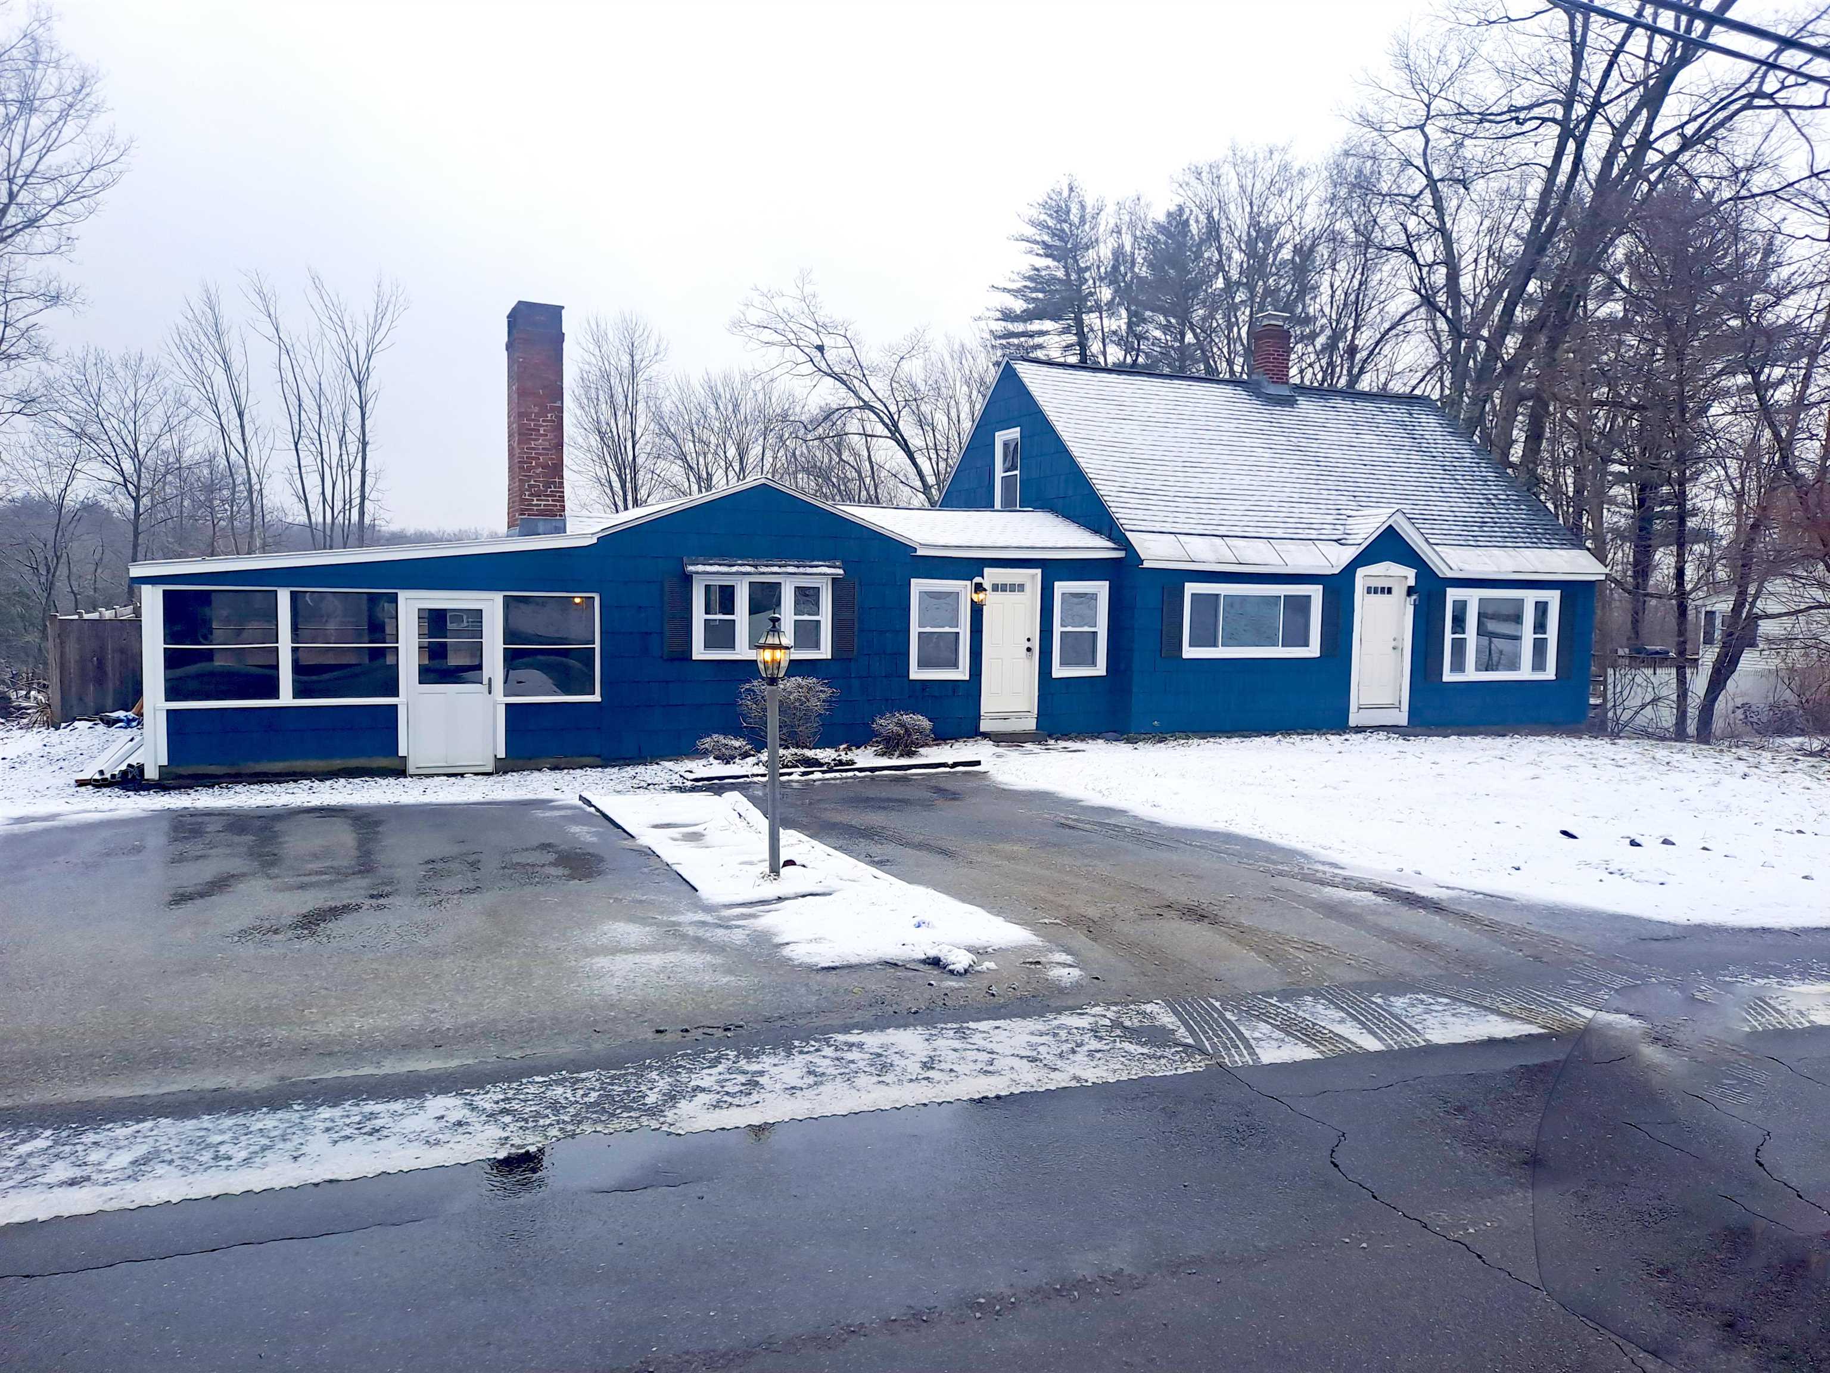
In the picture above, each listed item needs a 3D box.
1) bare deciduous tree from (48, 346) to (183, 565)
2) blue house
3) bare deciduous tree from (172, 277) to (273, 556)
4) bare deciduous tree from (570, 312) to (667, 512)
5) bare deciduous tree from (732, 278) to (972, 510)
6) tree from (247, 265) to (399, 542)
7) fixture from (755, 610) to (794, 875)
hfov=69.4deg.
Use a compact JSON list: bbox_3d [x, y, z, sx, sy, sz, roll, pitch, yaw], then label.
[{"bbox_3d":[-24.274,-5.388,40.370,4.110,9.810,3.910,-2,5,-31],"label":"bare deciduous tree"},{"bbox_3d":[-0.177,-3.032,21.819,21.200,7.550,8.900,-1,5,-21],"label":"blue house"},{"bbox_3d":[-21.133,-6.340,40.445,2.990,11.800,2.990,-1,5,-28],"label":"bare deciduous tree"},{"bbox_3d":[-9.529,-6.164,42.436,3.090,11.560,3.090,0,4,-13],"label":"bare deciduous tree"},{"bbox_3d":[-1.724,-5.409,35.414,6.320,10.990,5.060,1,4,-3],"label":"bare deciduous tree"},{"bbox_3d":[-17.550,-6.287,39.451,4.560,11.970,3.870,-1,5,-24],"label":"tree"},{"bbox_3d":[-0.987,0.425,9.362,0.265,1.860,0.265,-1,5,-21],"label":"fixture"}]

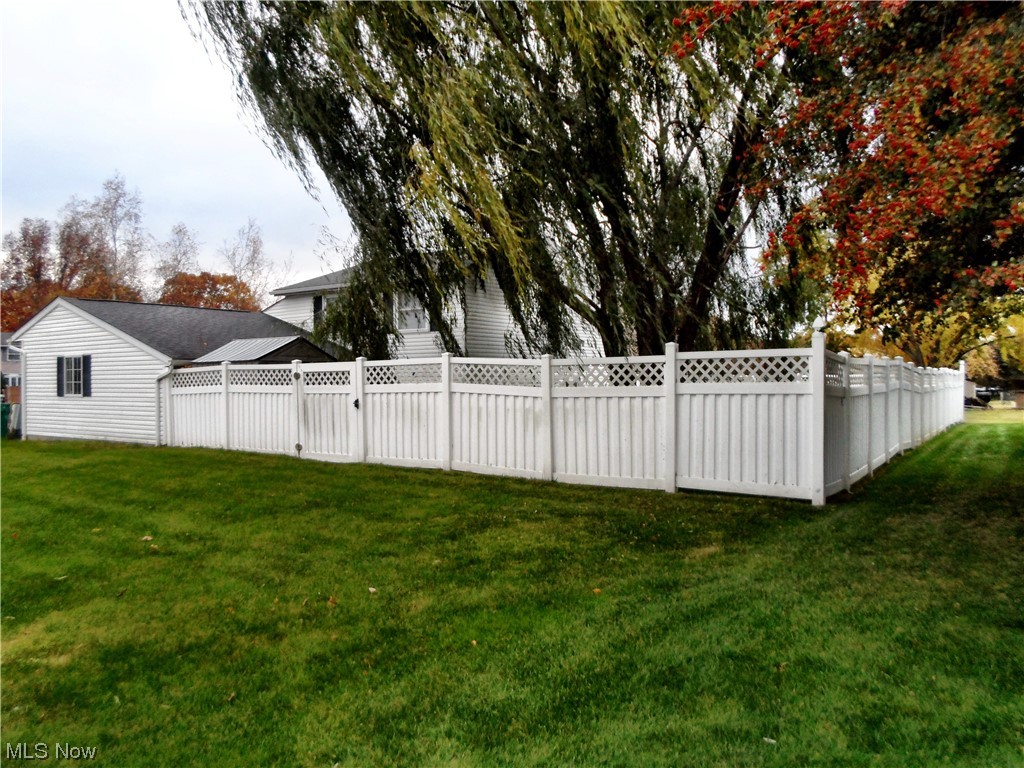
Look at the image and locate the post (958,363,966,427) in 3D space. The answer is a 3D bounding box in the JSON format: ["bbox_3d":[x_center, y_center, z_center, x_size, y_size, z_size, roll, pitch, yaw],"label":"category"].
[{"bbox_3d":[17.240,0.314,28.300,0.140,2.400,0.140,0,0,35],"label":"post"}]

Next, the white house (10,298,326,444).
[{"bbox_3d":[-9.700,-0.450,22.450,8.600,3.920,6.500,0,0,34],"label":"white house"}]

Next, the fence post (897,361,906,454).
[{"bbox_3d":[8.095,0.473,15.400,0.140,2.030,0.140,0,0,35],"label":"fence post"}]

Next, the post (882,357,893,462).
[{"bbox_3d":[7.045,0.492,13.900,0.140,2.000,0.140,0,0,35],"label":"post"}]

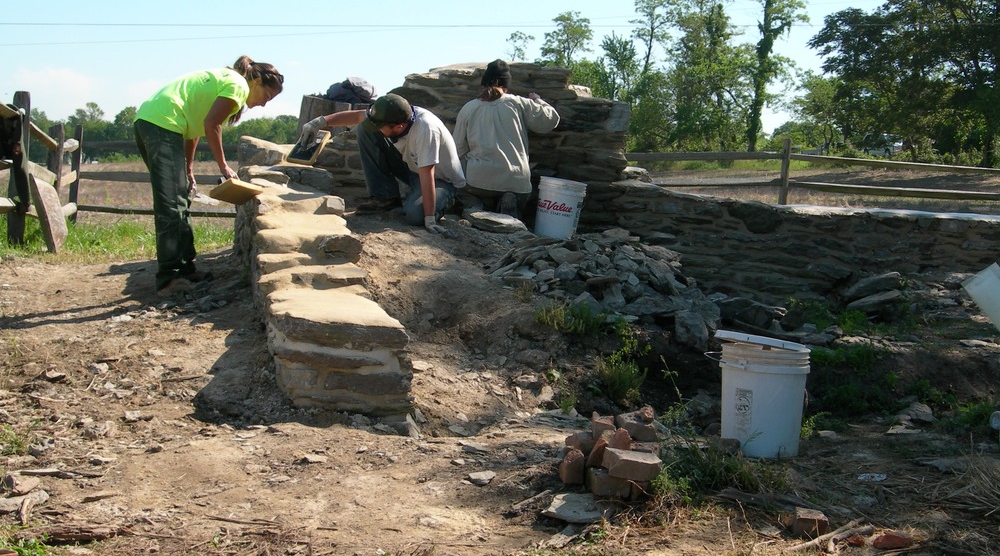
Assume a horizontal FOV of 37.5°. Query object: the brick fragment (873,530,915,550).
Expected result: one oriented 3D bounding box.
[{"bbox_3d":[1.059,0.703,3.970,0.108,0.048,0.078,2,5,0],"label":"brick fragment"}]

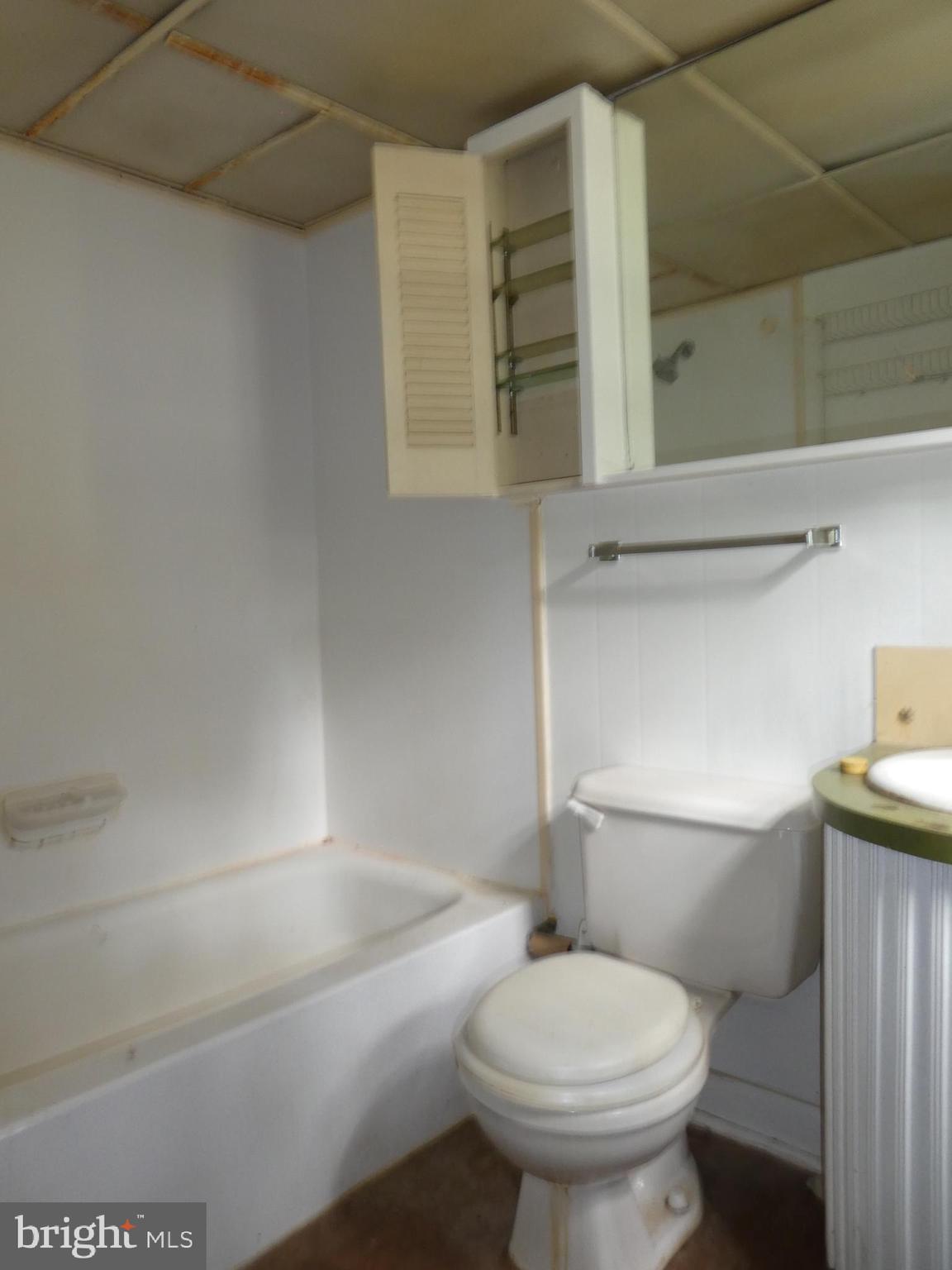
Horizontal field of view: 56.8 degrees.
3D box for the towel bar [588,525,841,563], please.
[{"bbox_3d":[0.410,-0.165,1.609,0.488,0.038,0.066,1,4,42],"label":"towel bar"}]

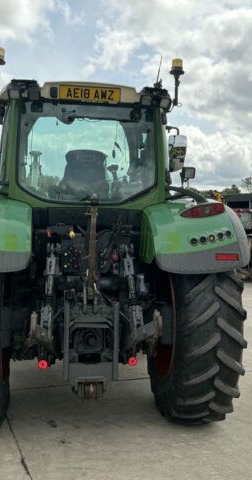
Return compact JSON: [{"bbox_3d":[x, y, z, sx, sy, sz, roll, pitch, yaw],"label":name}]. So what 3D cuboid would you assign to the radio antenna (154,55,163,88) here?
[{"bbox_3d":[0.292,-1.511,4.650,0.070,0.310,0.070,1,2,-9],"label":"radio antenna"}]

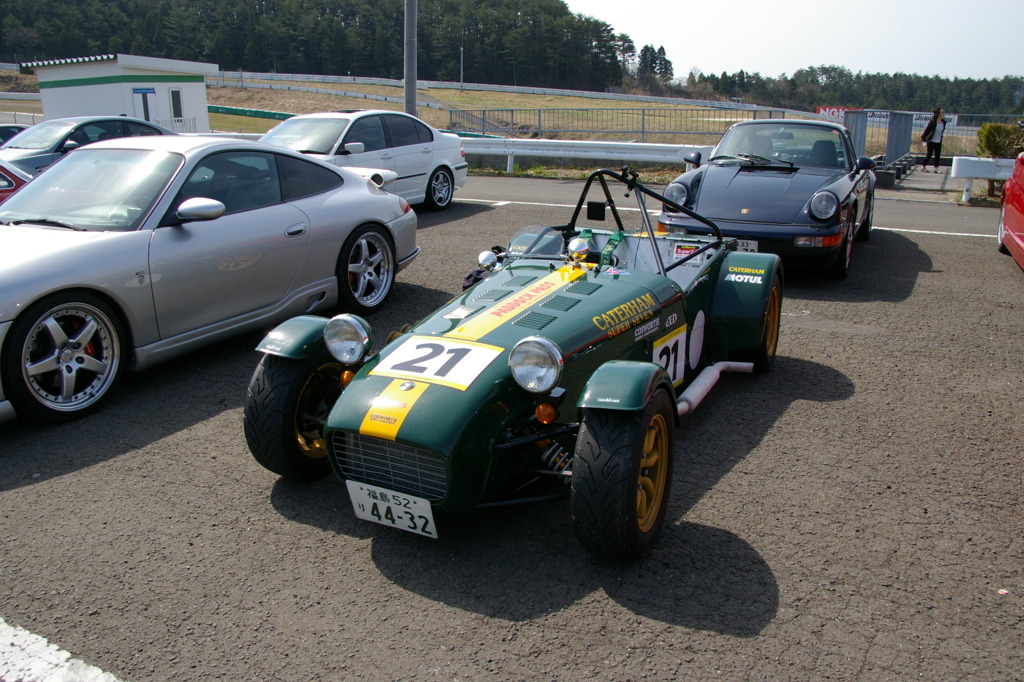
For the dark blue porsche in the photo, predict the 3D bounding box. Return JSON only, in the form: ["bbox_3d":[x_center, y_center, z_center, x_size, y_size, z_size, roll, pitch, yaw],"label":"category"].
[{"bbox_3d":[2.899,-1.641,8.169,1.680,1.320,4.250,9,19,28],"label":"dark blue porsche"}]

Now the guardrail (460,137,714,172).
[{"bbox_3d":[1.387,-4.017,16.871,6.320,0.750,0.200,9,19,27],"label":"guardrail"}]

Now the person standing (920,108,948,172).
[{"bbox_3d":[10.720,-5.113,19.445,0.500,1.610,0.480,-12,20,-35],"label":"person standing"}]

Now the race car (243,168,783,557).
[{"bbox_3d":[0.295,-0.194,3.703,1.600,1.100,3.090,8,18,26],"label":"race car"}]

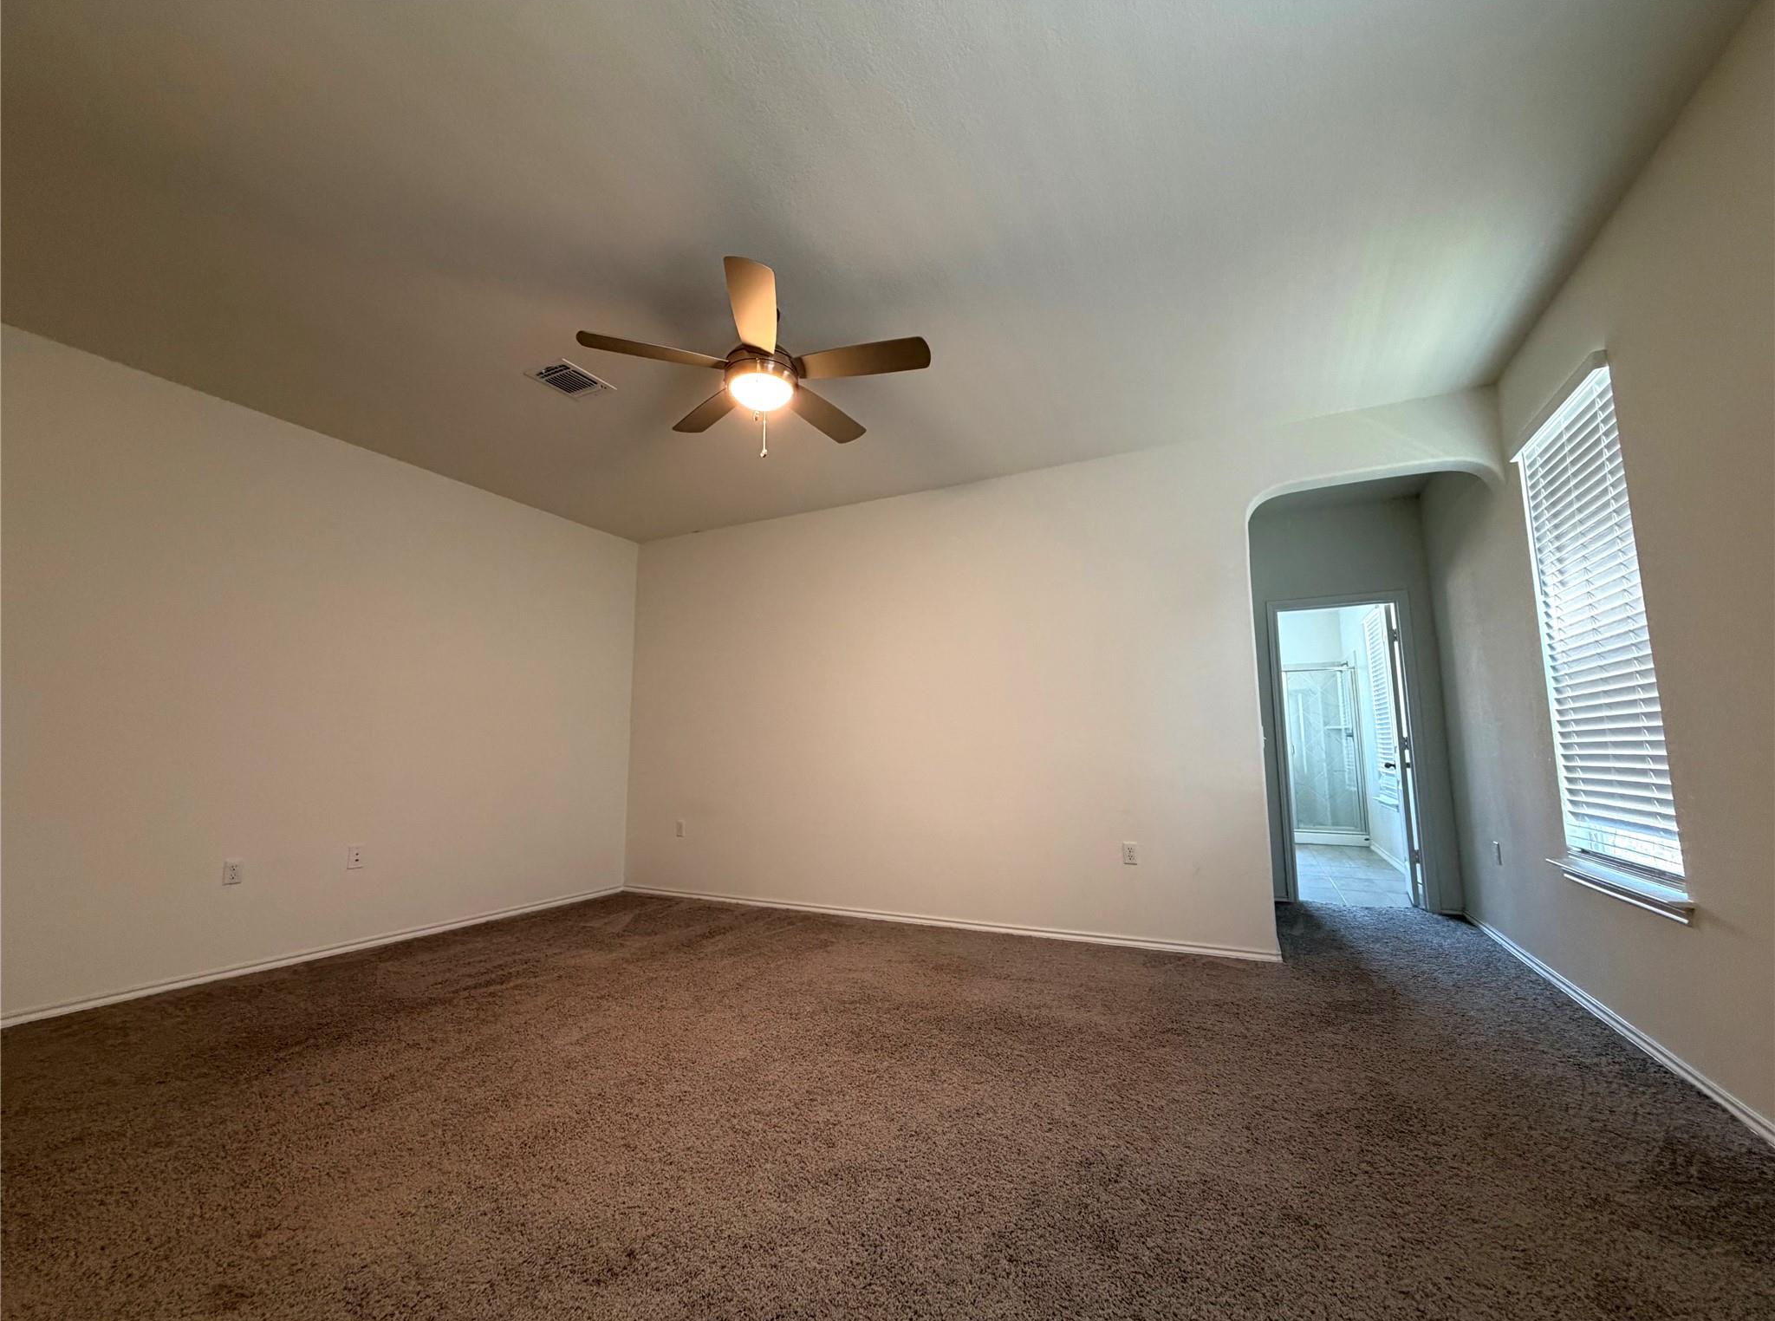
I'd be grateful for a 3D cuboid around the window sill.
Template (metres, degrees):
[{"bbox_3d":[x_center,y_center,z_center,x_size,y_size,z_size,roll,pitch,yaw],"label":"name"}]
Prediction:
[{"bbox_3d":[2.592,0.806,2.550,0.120,0.085,0.970,-4,-8,26],"label":"window sill"}]

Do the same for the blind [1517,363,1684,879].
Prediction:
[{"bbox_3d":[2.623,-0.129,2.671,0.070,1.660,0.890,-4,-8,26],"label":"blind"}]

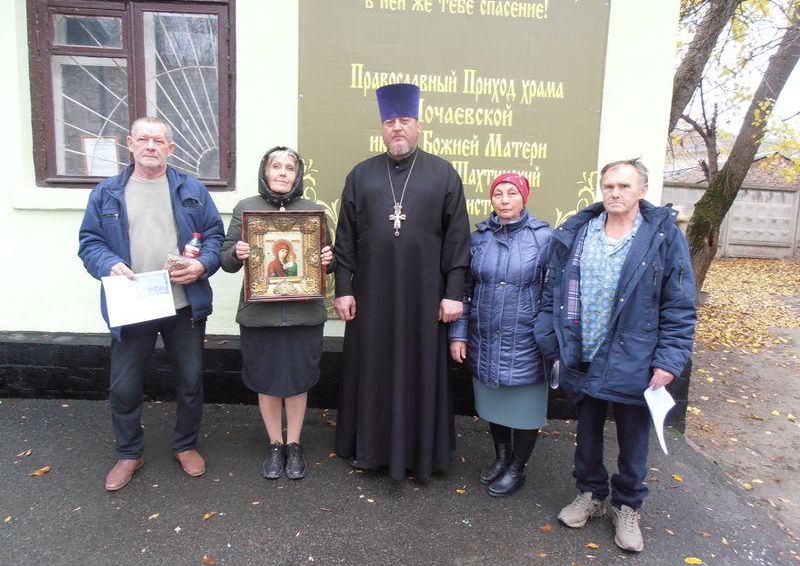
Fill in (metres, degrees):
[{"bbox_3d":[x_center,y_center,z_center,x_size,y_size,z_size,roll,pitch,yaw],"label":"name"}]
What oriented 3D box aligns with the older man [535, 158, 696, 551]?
[{"bbox_3d":[0.922,0.287,2.378,0.620,1.599,0.420,6,9,30],"label":"older man"}]

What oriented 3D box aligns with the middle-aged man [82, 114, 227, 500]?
[{"bbox_3d":[-1.151,0.080,2.583,0.620,1.672,0.430,0,8,-13],"label":"middle-aged man"}]

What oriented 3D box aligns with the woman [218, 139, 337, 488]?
[{"bbox_3d":[-0.561,0.148,2.691,0.550,1.592,0.420,0,7,-10],"label":"woman"}]

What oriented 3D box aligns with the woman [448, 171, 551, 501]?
[{"bbox_3d":[0.524,0.247,2.739,0.480,1.534,0.360,6,8,28],"label":"woman"}]

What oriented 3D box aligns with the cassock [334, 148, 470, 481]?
[{"bbox_3d":[0.005,0.141,2.790,0.670,1.599,0.400,2,7,0],"label":"cassock"}]

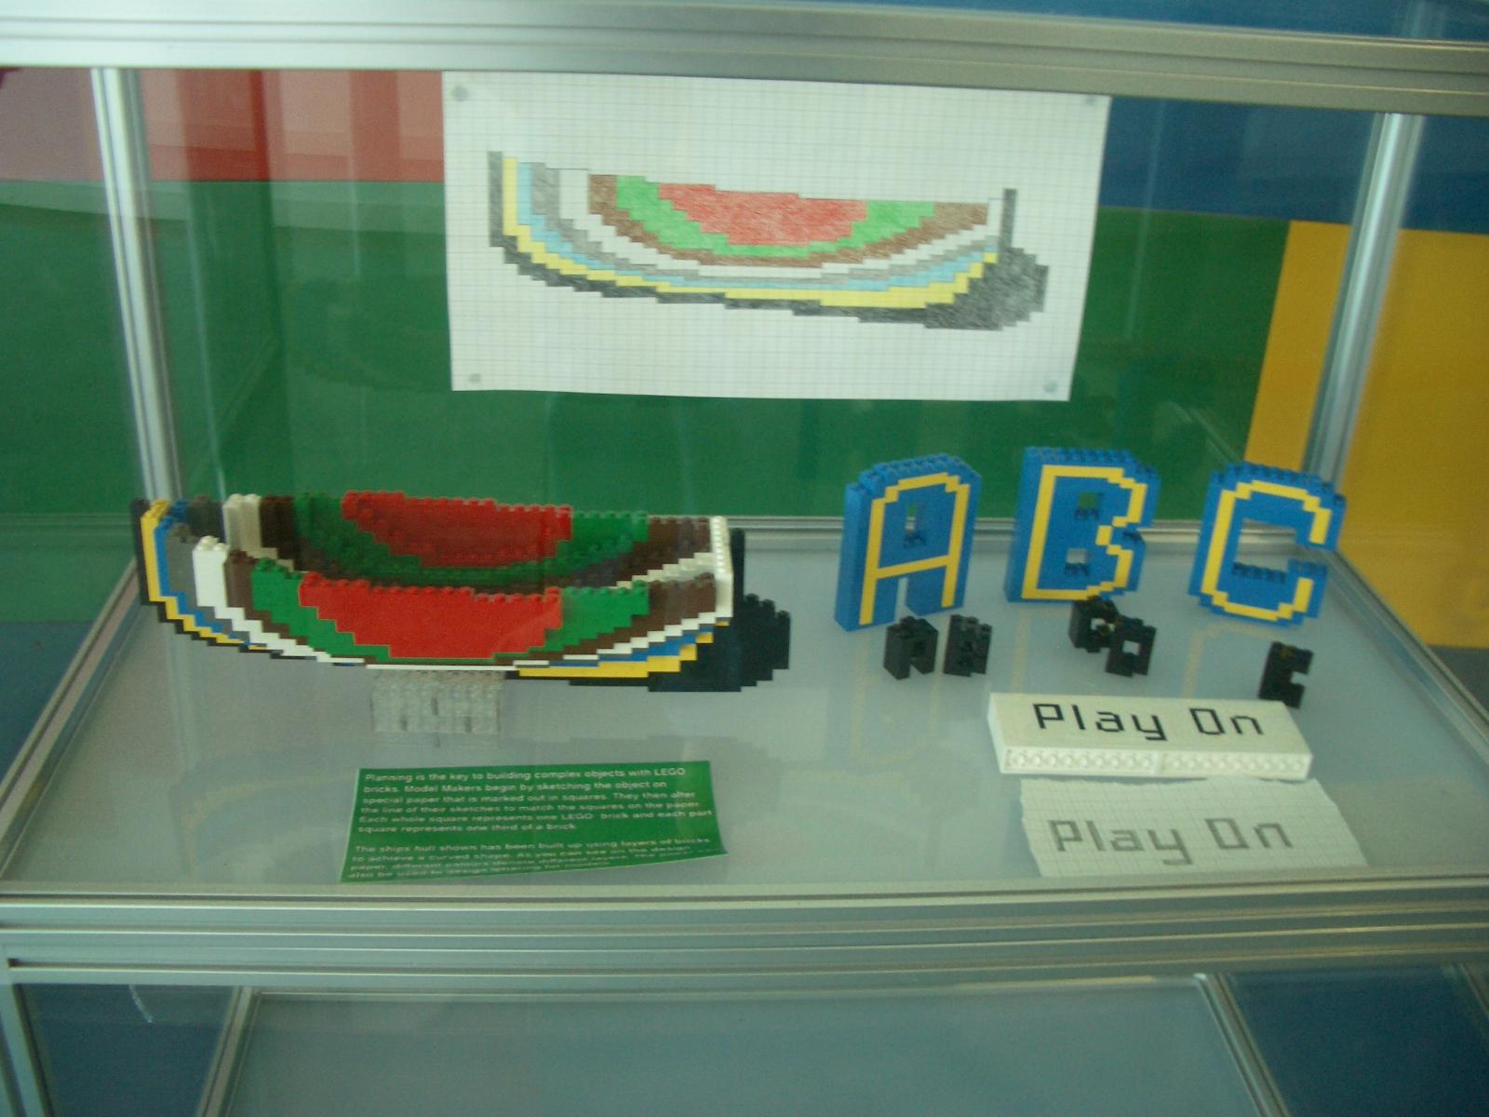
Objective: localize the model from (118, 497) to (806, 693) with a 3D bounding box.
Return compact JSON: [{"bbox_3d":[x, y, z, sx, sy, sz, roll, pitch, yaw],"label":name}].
[{"bbox_3d":[-0.140,0.019,0.755,0.328,0.102,0.120,1,23,-3],"label":"model"}]

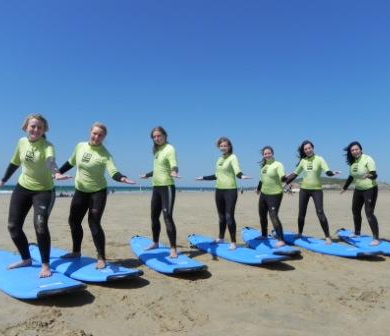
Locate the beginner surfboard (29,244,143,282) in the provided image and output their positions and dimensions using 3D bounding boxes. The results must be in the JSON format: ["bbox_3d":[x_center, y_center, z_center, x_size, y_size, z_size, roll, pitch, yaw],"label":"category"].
[{"bbox_3d":[-1.352,1.058,3.743,2.350,0.200,0.540,-3,-4,41],"label":"beginner surfboard"}]

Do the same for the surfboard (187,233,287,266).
[{"bbox_3d":[0.520,1.137,4.780,0.550,0.150,2.050,3,-4,-38],"label":"surfboard"}]

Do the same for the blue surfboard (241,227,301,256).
[{"bbox_3d":[1.104,1.159,5.190,0.540,0.200,2.350,1,-3,-6],"label":"blue surfboard"}]

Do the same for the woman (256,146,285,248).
[{"bbox_3d":[1.197,0.424,5.365,0.460,1.540,0.640,3,-4,-40],"label":"woman"}]

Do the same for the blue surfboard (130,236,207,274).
[{"bbox_3d":[-0.411,1.093,4.235,0.540,0.200,2.350,2,-4,-26],"label":"blue surfboard"}]

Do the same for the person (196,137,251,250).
[{"bbox_3d":[0.429,0.331,5.067,0.880,1.630,0.560,-1,-4,31],"label":"person"}]

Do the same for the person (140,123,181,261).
[{"bbox_3d":[-0.471,0.271,4.378,0.780,1.650,0.500,-2,-4,37],"label":"person"}]

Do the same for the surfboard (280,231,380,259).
[{"bbox_3d":[1.903,1.160,5.114,0.540,0.200,2.350,2,-4,-24],"label":"surfboard"}]

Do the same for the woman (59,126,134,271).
[{"bbox_3d":[-1.102,0.297,3.809,0.900,1.580,0.580,0,-3,14],"label":"woman"}]

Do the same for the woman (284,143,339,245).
[{"bbox_3d":[1.909,0.349,5.527,0.880,1.640,0.700,-1,-4,22],"label":"woman"}]

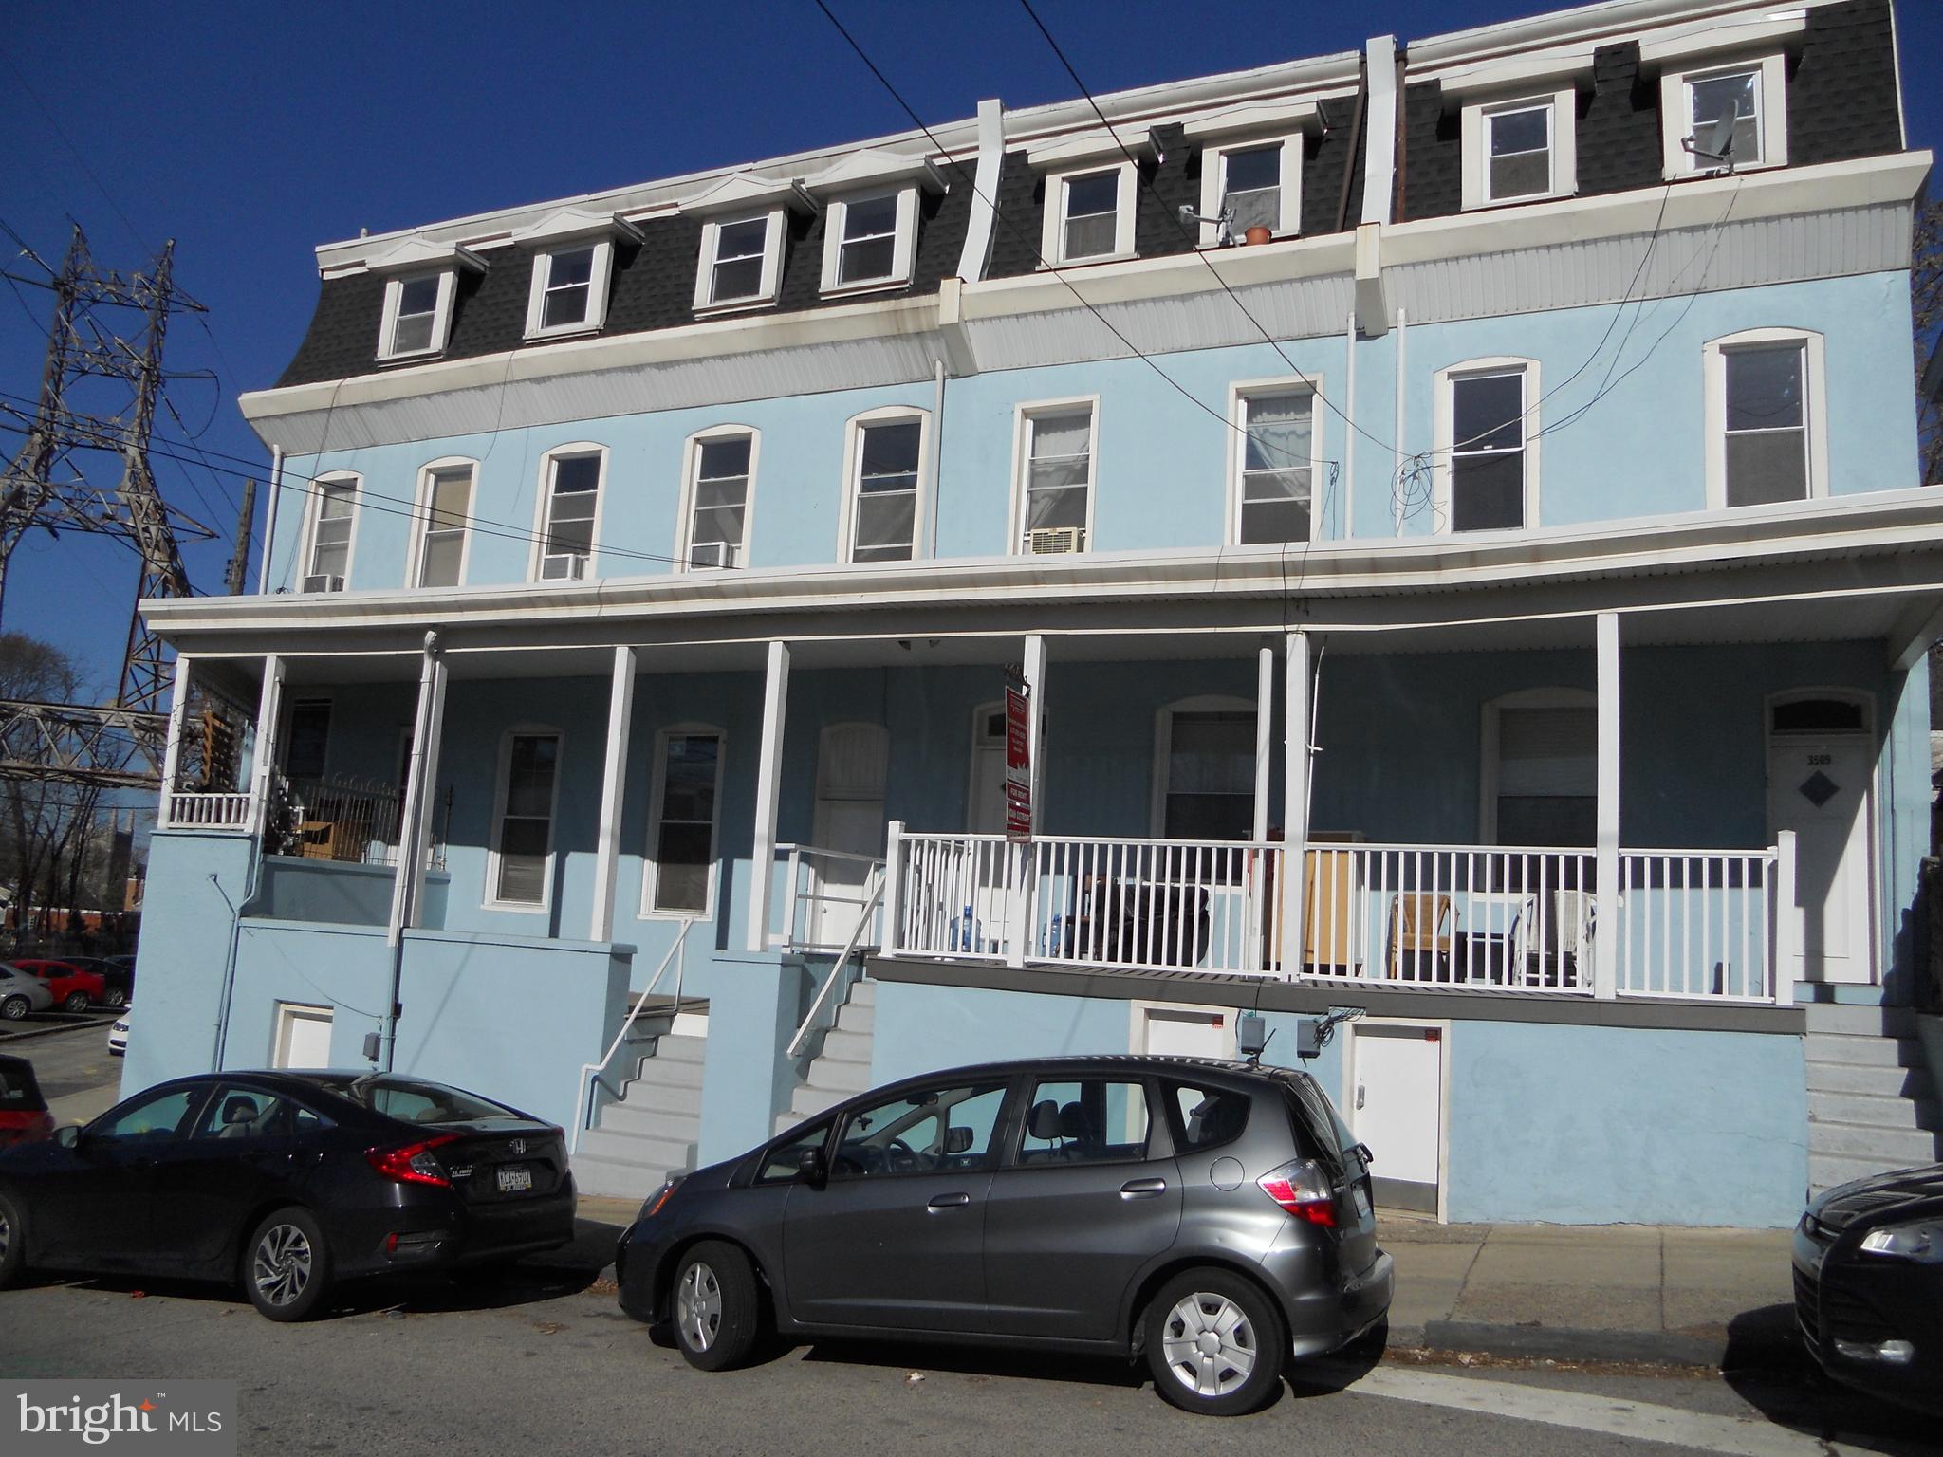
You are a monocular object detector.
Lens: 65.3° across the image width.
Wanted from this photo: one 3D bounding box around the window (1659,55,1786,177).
[{"bbox_3d":[6.707,-5.328,13.528,0.974,0.996,0.450,-1,-8,24],"label":"window"}]

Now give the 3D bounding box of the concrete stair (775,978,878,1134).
[{"bbox_3d":[-0.997,3.013,12.767,0.911,1.670,1.950,-1,-8,24],"label":"concrete stair"}]

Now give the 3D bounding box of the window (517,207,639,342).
[{"bbox_3d":[-4.937,-5.547,18.920,1.545,1.656,0.650,-1,-8,24],"label":"window"}]

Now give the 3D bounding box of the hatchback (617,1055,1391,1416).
[{"bbox_3d":[0.084,2.470,7.893,4.105,1.525,1.695,-4,-12,20],"label":"hatchback"}]

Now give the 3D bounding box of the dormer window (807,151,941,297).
[{"bbox_3d":[-1.062,-5.606,17.171,1.555,1.679,0.650,-1,-8,24],"label":"dormer window"}]

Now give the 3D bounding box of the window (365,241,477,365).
[{"bbox_3d":[-7.172,-5.516,19.929,1.543,1.644,0.650,-1,-8,24],"label":"window"}]

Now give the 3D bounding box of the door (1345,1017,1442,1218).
[{"bbox_3d":[2.942,2.671,10.518,0.689,1.328,0.160,-1,-8,24],"label":"door"}]

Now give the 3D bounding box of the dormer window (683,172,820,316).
[{"bbox_3d":[-2.620,-5.592,17.876,1.538,1.719,0.650,-1,-8,24],"label":"dormer window"}]

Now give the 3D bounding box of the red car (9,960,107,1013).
[{"bbox_3d":[-26.688,7.090,42.336,4.500,1.440,1.760,6,-8,-25],"label":"red car"}]

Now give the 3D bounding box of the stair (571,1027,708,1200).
[{"bbox_3d":[-2.642,3.370,13.248,1.092,1.268,1.430,-1,-8,24],"label":"stair"}]

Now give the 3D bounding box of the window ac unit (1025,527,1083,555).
[{"bbox_3d":[0.915,-1.853,15.587,0.520,0.340,0.450,-1,-8,24],"label":"window ac unit"}]

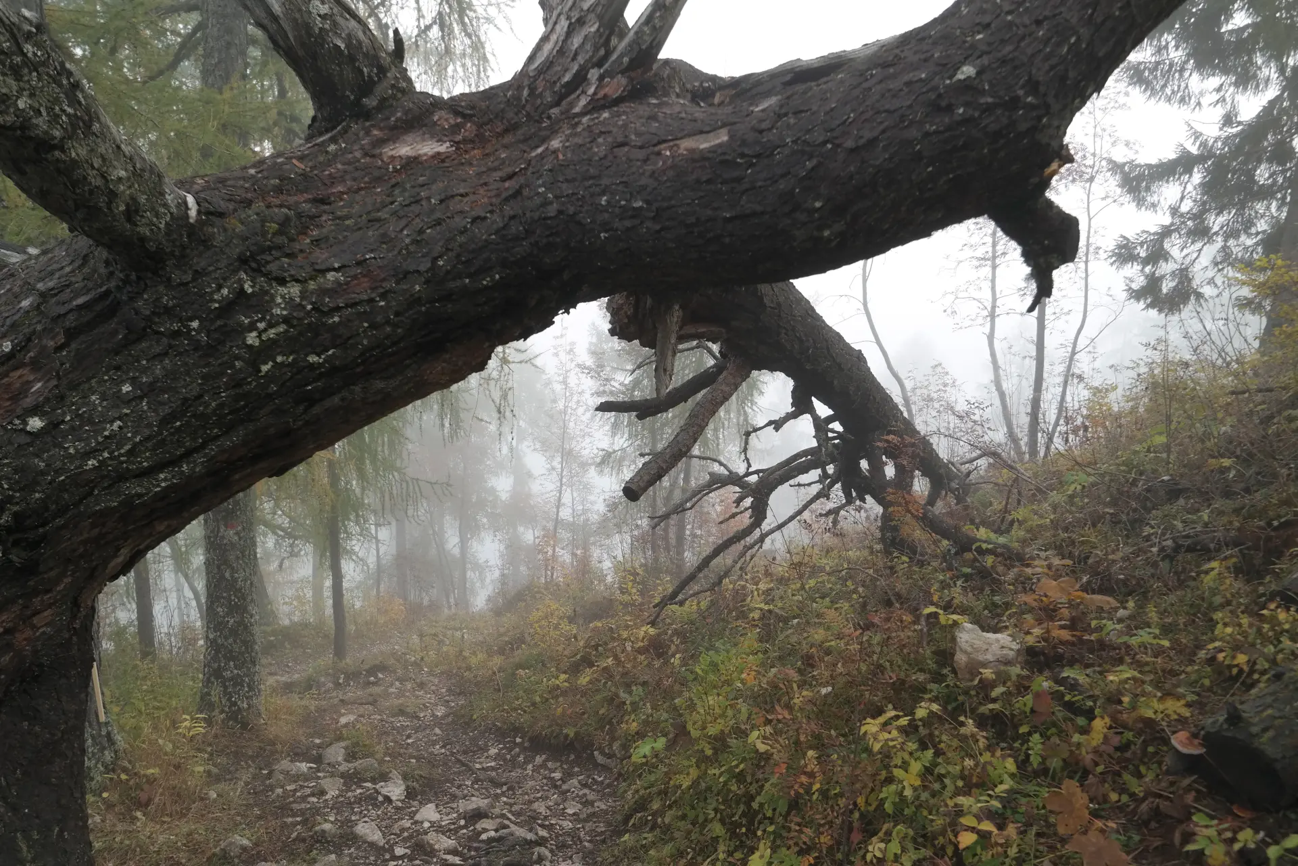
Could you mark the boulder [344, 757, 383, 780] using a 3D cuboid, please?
[{"bbox_3d":[-1.600,1.890,4.870,0.220,0.120,0.170,0,2,0],"label":"boulder"}]

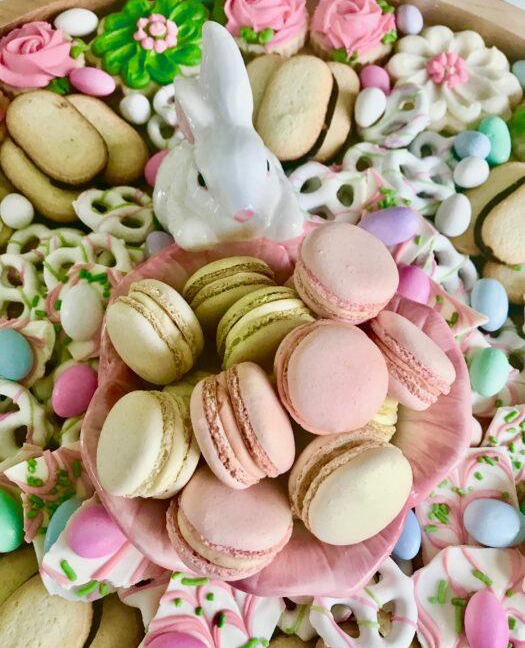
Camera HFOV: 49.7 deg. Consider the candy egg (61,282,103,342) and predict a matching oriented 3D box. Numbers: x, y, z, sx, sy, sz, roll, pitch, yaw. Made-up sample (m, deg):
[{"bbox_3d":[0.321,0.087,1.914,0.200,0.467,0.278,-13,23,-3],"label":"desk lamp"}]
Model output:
[{"bbox_3d":[-0.077,-0.005,0.242,0.018,0.018,0.025,-4,68,-2],"label":"candy egg"}]

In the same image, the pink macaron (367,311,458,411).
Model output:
[{"bbox_3d":[0.061,0.015,0.246,0.045,0.045,0.025,35,109,-14],"label":"pink macaron"}]

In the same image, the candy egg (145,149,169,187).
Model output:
[{"bbox_3d":[-0.050,-0.080,0.288,0.017,0.017,0.025,21,60,10],"label":"candy egg"}]

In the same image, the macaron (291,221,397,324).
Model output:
[{"bbox_3d":[0.037,-0.023,0.252,0.045,0.025,0.045,9,58,-15],"label":"macaron"}]

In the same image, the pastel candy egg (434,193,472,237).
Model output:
[{"bbox_3d":[0.097,-0.055,0.287,0.017,0.017,0.024,20,80,0],"label":"pastel candy egg"}]

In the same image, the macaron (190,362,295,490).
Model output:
[{"bbox_3d":[-0.007,0.035,0.202,0.026,0.044,0.044,-24,90,6],"label":"macaron"}]

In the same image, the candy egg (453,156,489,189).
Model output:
[{"bbox_3d":[0.108,-0.079,0.294,0.023,0.016,0.016,-26,66,-20],"label":"candy egg"}]

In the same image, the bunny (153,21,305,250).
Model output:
[{"bbox_3d":[-0.017,-0.082,0.252,0.066,0.096,0.064,-14,61,-8],"label":"bunny"}]

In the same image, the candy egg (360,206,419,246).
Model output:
[{"bbox_3d":[0.059,-0.046,0.266,0.029,0.017,0.017,-16,64,-8],"label":"candy egg"}]

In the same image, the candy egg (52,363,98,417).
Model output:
[{"bbox_3d":[-0.077,0.028,0.232,0.018,0.018,0.025,13,41,6],"label":"candy egg"}]

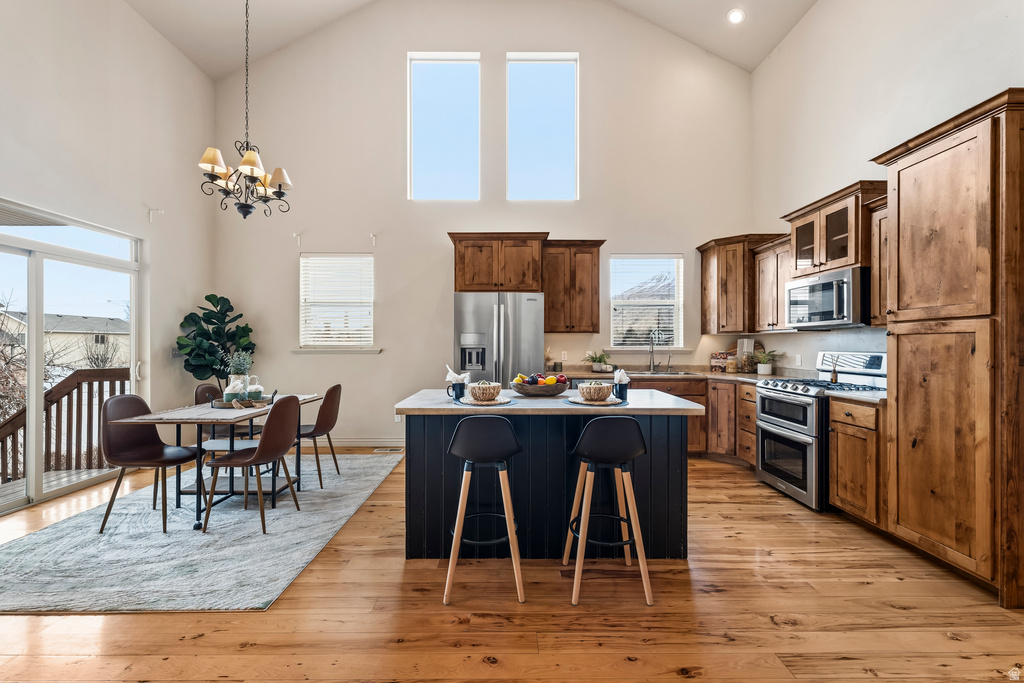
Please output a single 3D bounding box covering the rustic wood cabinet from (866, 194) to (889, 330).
[{"bbox_3d":[2.760,-0.550,2.703,0.380,0.890,0.460,0,0,0],"label":"rustic wood cabinet"}]

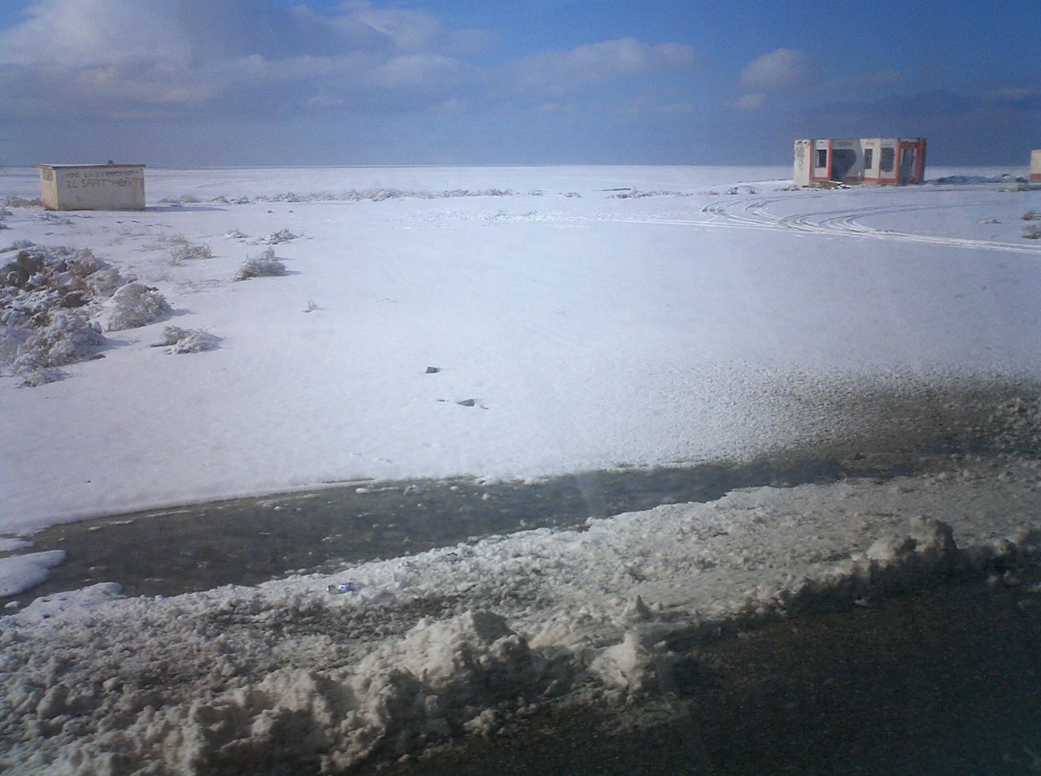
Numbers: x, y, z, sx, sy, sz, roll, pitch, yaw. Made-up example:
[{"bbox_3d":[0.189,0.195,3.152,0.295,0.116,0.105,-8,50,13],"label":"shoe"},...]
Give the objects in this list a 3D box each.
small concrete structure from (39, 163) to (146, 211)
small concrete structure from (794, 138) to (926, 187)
[{"bbox_3d":[-19.667,-9.247,51.201,3.960,2.000,2.100,-9,14,-37],"label":"small concrete structure"},{"bbox_3d":[24.705,-16.377,80.859,8.260,3.250,4.500,7,13,30],"label":"small concrete structure"}]

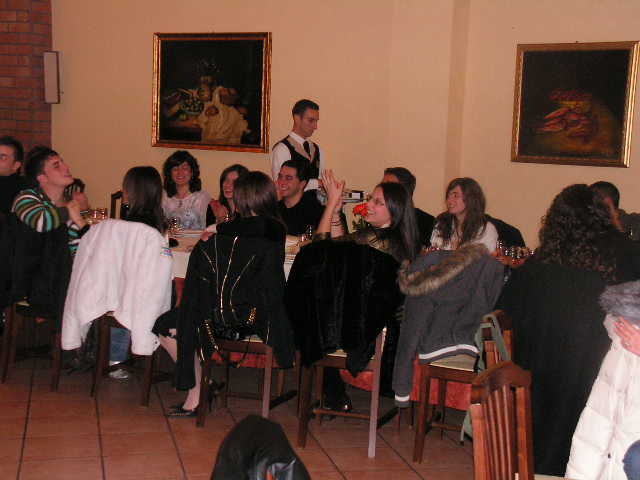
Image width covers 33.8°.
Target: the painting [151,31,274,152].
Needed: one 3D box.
[{"bbox_3d":[-0.900,-1.209,8.602,1.120,0.955,0.060,5,7,27],"label":"painting"}]

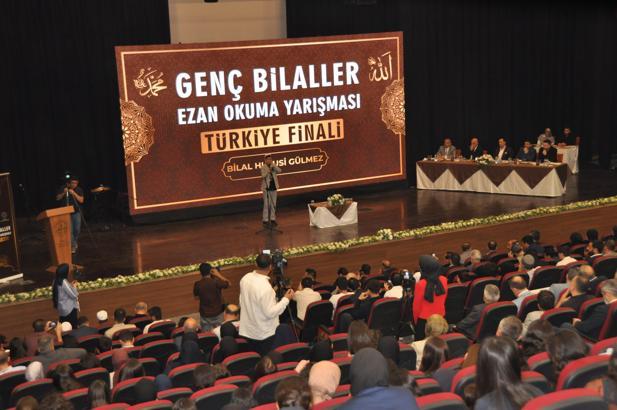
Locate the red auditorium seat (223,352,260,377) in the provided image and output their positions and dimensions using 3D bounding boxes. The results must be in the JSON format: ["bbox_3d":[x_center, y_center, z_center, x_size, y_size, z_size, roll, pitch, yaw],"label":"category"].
[{"bbox_3d":[-0.758,1.963,10.236,0.560,0.950,0.620,-8,11,-26],"label":"red auditorium seat"}]

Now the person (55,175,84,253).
[{"bbox_3d":[-5.238,0.221,21.567,0.600,1.680,0.460,-1,11,12],"label":"person"}]

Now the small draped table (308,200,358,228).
[{"bbox_3d":[0.620,0.208,23.090,1.020,0.500,0.500,-7,11,-22],"label":"small draped table"}]

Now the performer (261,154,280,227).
[{"bbox_3d":[-0.938,-0.367,23.264,0.500,1.690,0.360,-8,11,-25],"label":"performer"}]

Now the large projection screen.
[{"bbox_3d":[-0.955,-2.261,25.571,8.040,4.070,0.200,-8,11,-26],"label":"large projection screen"}]

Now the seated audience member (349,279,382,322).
[{"bbox_3d":[0.873,1.650,14.195,0.550,1.220,0.820,-9,12,-29],"label":"seated audience member"}]

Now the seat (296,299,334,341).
[{"bbox_3d":[0.086,1.862,14.812,0.550,0.960,0.620,-7,11,-23],"label":"seat"}]

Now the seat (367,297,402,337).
[{"bbox_3d":[0.969,1.724,13.710,0.560,0.980,0.650,-8,11,-25],"label":"seat"}]

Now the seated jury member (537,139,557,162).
[{"bbox_3d":[6.317,-1.022,25.949,0.520,1.310,0.700,4,12,34],"label":"seated jury member"}]

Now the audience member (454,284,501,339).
[{"bbox_3d":[2.146,1.564,12.214,0.560,1.220,0.850,-7,11,-23],"label":"audience member"}]

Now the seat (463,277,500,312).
[{"bbox_3d":[2.468,1.510,14.488,0.560,0.950,0.620,-8,11,-26],"label":"seat"}]

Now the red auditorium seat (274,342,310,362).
[{"bbox_3d":[-0.228,1.931,10.812,0.550,0.960,0.620,-7,11,-23],"label":"red auditorium seat"}]

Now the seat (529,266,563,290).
[{"bbox_3d":[3.477,1.372,14.978,0.560,0.950,0.620,-8,11,-26],"label":"seat"}]

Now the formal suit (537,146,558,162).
[{"bbox_3d":[6.334,-1.133,25.963,0.520,0.680,0.450,4,12,34],"label":"formal suit"}]

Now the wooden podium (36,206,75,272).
[{"bbox_3d":[-5.084,0.673,19.961,0.650,1.270,0.480,-11,13,-38],"label":"wooden podium"}]

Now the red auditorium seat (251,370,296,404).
[{"bbox_3d":[-0.364,1.881,8.666,0.560,0.980,0.650,-8,11,-25],"label":"red auditorium seat"}]

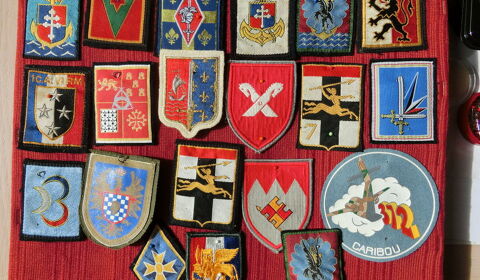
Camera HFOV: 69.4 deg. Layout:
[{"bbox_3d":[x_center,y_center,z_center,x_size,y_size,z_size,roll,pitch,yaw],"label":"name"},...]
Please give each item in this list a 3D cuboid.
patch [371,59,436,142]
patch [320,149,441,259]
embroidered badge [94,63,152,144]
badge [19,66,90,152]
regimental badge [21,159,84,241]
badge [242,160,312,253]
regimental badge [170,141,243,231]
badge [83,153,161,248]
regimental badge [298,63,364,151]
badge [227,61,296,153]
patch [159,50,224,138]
[{"bbox_3d":[0.139,-0.033,0.296,0.057,0.004,0.072,0,89,2],"label":"patch"},{"bbox_3d":[0.123,0.057,0.301,0.104,0.004,0.099,3,89,1],"label":"patch"},{"bbox_3d":[-0.100,-0.032,0.303,0.055,0.004,0.073,-2,89,2],"label":"embroidered badge"},{"bbox_3d":[-0.164,-0.028,0.309,0.062,0.004,0.075,3,89,1],"label":"badge"},{"bbox_3d":[-0.164,0.053,0.303,0.056,0.004,0.070,1,89,2],"label":"regimental badge"},{"bbox_3d":[0.034,0.059,0.303,0.062,0.004,0.082,0,89,1],"label":"badge"},{"bbox_3d":[-0.029,0.041,0.304,0.060,0.004,0.075,5,89,1],"label":"regimental badge"},{"bbox_3d":[-0.106,0.054,0.302,0.066,0.006,0.083,6,89,2],"label":"badge"},{"bbox_3d":[0.081,-0.029,0.304,0.057,0.004,0.077,2,89,1],"label":"regimental badge"},{"bbox_3d":[0.018,-0.029,0.299,0.061,0.004,0.080,1,89,2],"label":"badge"},{"bbox_3d":[-0.043,-0.040,0.302,0.057,0.004,0.076,1,89,2],"label":"patch"}]

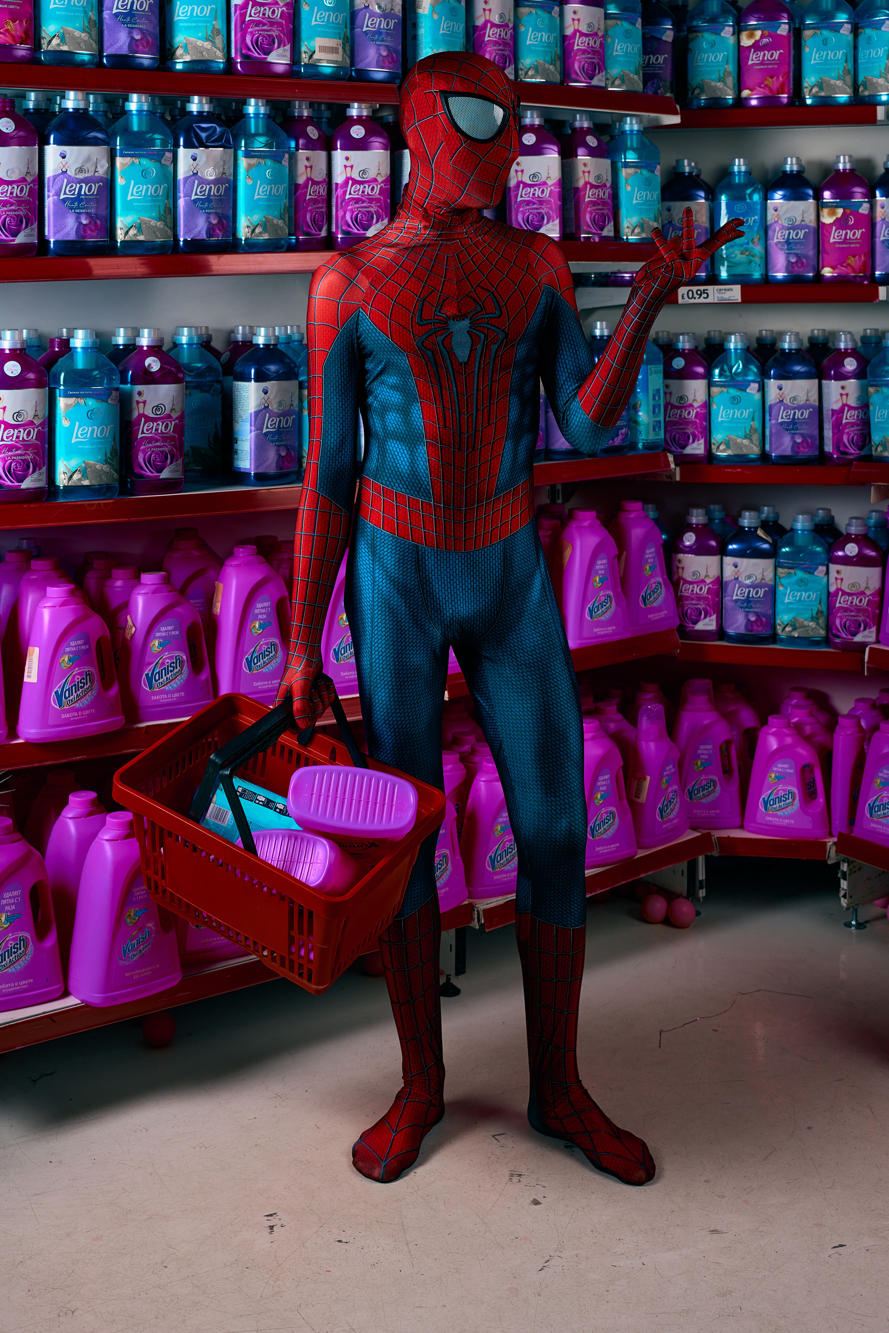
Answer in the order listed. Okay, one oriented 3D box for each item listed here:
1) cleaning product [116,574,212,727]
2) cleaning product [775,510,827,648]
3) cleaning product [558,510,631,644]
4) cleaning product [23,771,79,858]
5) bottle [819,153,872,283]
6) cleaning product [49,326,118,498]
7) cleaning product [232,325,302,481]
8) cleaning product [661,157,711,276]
[{"bbox_3d":[-0.507,-0.043,2.360,0.178,0.255,0.115,-7,15,-28],"label":"cleaning product"},{"bbox_3d":[0.808,-0.197,2.930,0.116,0.288,0.086,2,9,15],"label":"cleaning product"},{"bbox_3d":[0.310,-0.186,2.700,0.185,0.265,0.100,-9,13,-40],"label":"cleaning product"},{"bbox_3d":[-0.724,0.339,2.460,0.182,0.280,0.112,-7,12,-39],"label":"cleaning product"},{"bbox_3d":[0.927,-1.039,3.000,0.116,0.288,0.086,2,9,12],"label":"bottle"},{"bbox_3d":[-0.638,-0.450,2.310,0.120,0.298,0.086,-8,16,-31],"label":"cleaning product"},{"bbox_3d":[-0.338,-0.493,2.460,0.120,0.290,0.080,-7,12,-34],"label":"cleaning product"},{"bbox_3d":[0.581,-1.076,3.130,0.120,0.290,0.080,6,12,32],"label":"cleaning product"}]

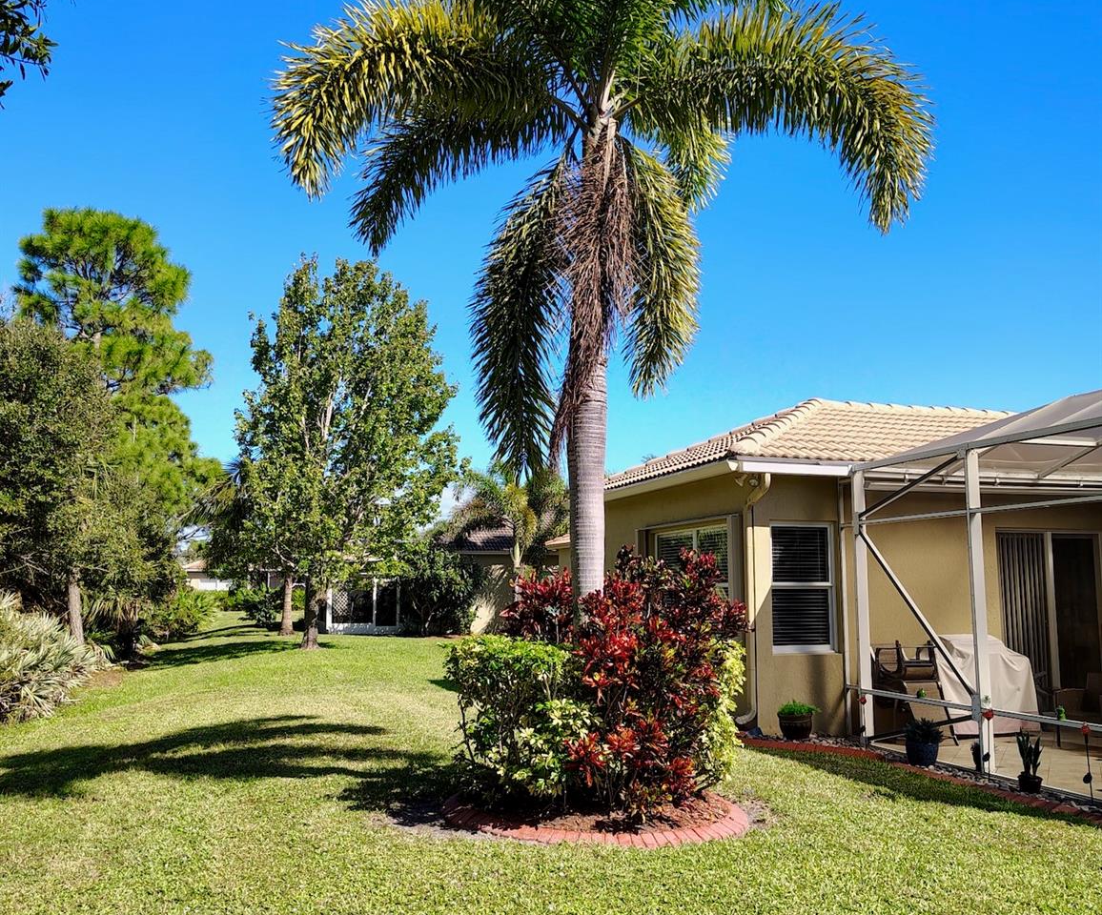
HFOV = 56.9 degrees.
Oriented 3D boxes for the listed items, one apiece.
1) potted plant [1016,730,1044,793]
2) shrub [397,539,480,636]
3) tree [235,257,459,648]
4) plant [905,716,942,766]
[{"bbox_3d":[3.924,2.462,8.323,0.220,0.500,0.200,0,-8,0],"label":"potted plant"},{"bbox_3d":[-4.036,4.766,36.999,3.000,3.450,2.700,0,-8,0],"label":"shrub"},{"bbox_3d":[-5.567,0.071,30.291,6.400,11.000,6.200,0,-8,0],"label":"tree"},{"bbox_3d":[3.497,2.641,9.560,0.340,0.470,0.340,0,-8,0],"label":"plant"}]

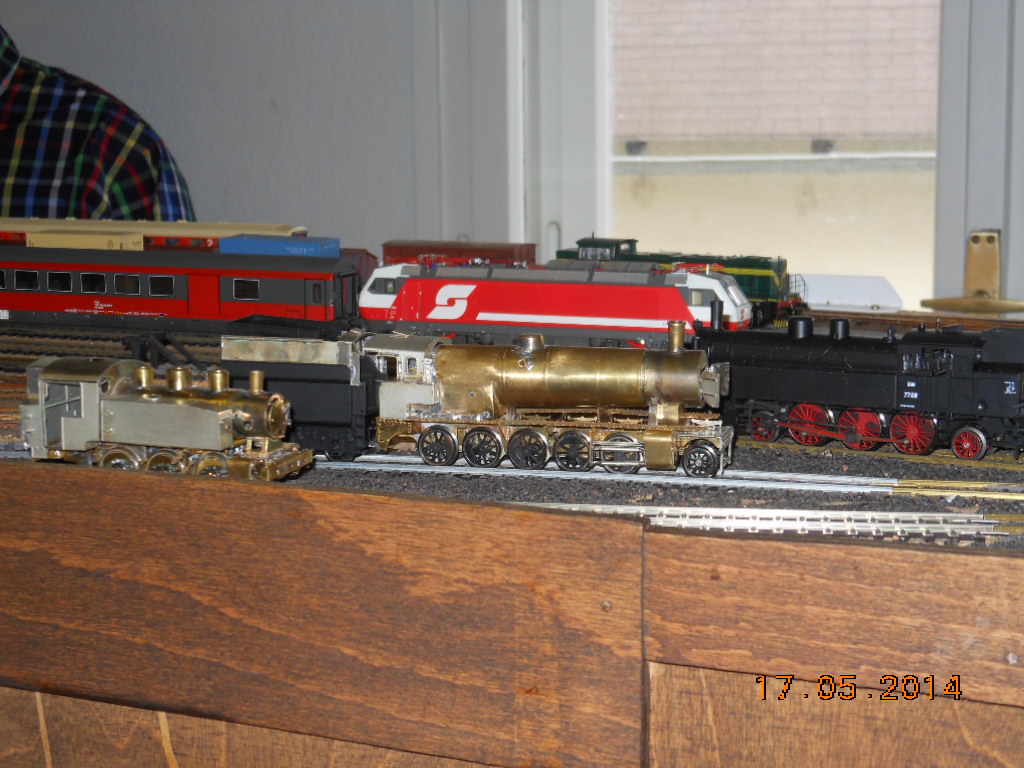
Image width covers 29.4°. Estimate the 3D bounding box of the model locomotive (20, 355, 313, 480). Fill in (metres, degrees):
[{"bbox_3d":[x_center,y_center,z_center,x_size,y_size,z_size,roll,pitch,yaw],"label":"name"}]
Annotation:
[{"bbox_3d":[-0.126,0.016,0.714,0.105,0.048,0.034,3,9,24],"label":"model locomotive"}]

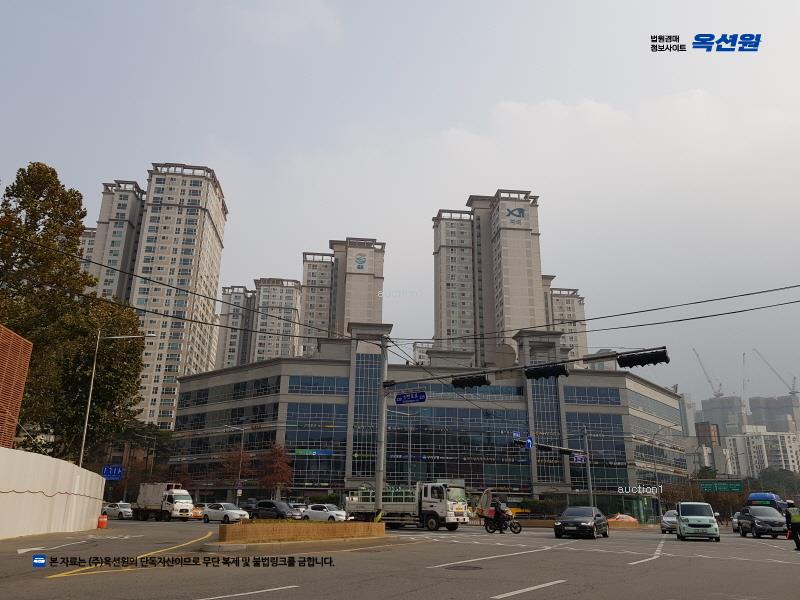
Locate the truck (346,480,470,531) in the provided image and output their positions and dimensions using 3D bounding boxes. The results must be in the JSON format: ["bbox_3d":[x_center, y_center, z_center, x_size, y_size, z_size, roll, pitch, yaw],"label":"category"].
[{"bbox_3d":[0.343,13.529,39.869,8.400,3.000,2.350,-13,-23,36],"label":"truck"}]

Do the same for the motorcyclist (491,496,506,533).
[{"bbox_3d":[5.196,11.296,31.600,0.850,1.750,0.620,-2,-19,9],"label":"motorcyclist"}]

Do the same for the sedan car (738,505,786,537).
[{"bbox_3d":[20.870,12.740,34.500,1.850,1.660,4.650,-5,-19,16],"label":"sedan car"}]

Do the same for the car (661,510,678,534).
[{"bbox_3d":[18.287,14.402,39.067,1.820,1.460,4.700,-8,-20,26],"label":"car"}]

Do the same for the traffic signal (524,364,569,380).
[{"bbox_3d":[5.142,2.566,21.011,1.420,0.370,0.360,-10,-21,31],"label":"traffic signal"}]

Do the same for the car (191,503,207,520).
[{"bbox_3d":[-18.380,19.590,55.500,1.830,1.470,4.700,2,-19,-3],"label":"car"}]

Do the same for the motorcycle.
[{"bbox_3d":[5.417,11.701,31.600,2.020,1.130,0.780,-2,-19,9],"label":"motorcycle"}]

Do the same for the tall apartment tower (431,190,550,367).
[{"bbox_3d":[25.855,11.275,173.578,30.000,84.000,24.000,3,-19,-5],"label":"tall apartment tower"}]

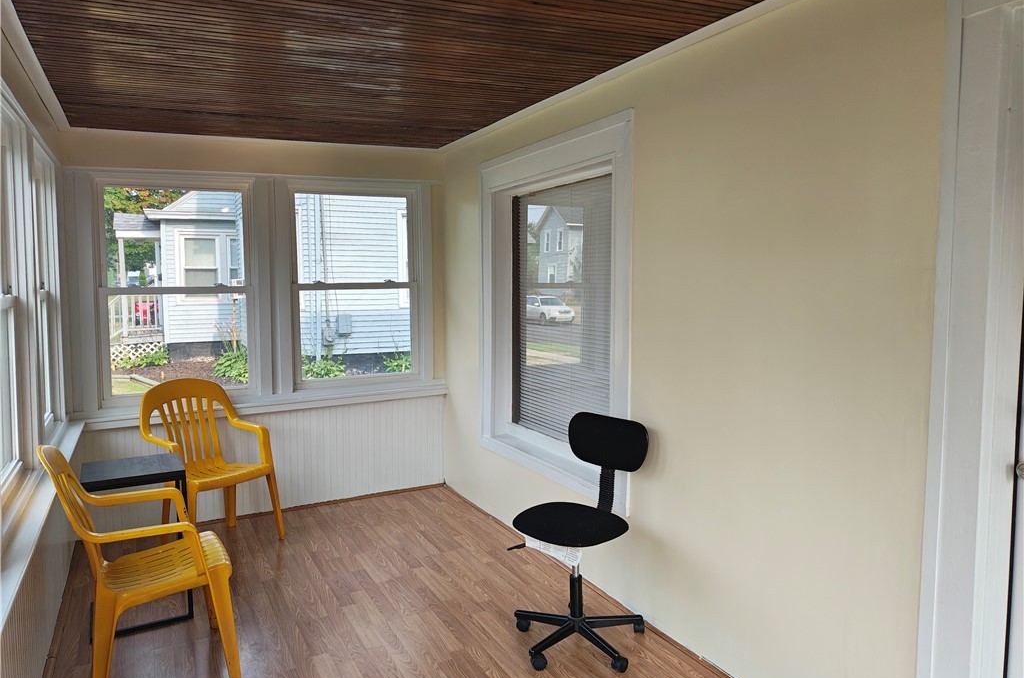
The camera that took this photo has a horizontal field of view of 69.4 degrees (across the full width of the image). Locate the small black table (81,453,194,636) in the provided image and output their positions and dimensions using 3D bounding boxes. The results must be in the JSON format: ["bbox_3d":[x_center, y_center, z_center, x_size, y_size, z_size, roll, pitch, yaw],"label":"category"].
[{"bbox_3d":[-1.634,0.883,3.226,0.390,0.659,0.353,-3,6,-30],"label":"small black table"}]

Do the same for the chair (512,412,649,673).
[{"bbox_3d":[0.262,0.780,2.909,0.529,0.891,0.551,4,7,42],"label":"chair"}]

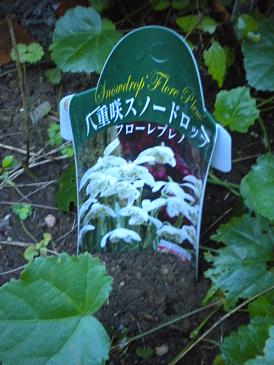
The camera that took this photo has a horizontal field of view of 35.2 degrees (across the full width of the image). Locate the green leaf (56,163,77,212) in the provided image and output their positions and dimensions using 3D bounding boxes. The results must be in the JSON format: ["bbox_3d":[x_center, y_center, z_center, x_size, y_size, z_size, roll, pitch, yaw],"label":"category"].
[{"bbox_3d":[-0.047,0.004,0.310,0.019,0.009,0.035,0,82,0],"label":"green leaf"}]

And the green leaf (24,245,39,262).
[{"bbox_3d":[-0.070,0.047,0.285,0.009,0.003,0.012,14,67,-3],"label":"green leaf"}]

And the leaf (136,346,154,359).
[{"bbox_3d":[0.005,0.096,0.245,0.010,0.002,0.008,0,56,1],"label":"leaf"}]

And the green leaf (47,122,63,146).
[{"bbox_3d":[-0.066,-0.038,0.345,0.010,0.007,0.018,0,65,0],"label":"green leaf"}]

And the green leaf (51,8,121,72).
[{"bbox_3d":[-0.048,-0.131,0.400,0.064,0.015,0.064,8,82,-3],"label":"green leaf"}]

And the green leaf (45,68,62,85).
[{"bbox_3d":[-0.077,-0.098,0.400,0.016,0.003,0.016,0,83,-7],"label":"green leaf"}]

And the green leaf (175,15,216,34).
[{"bbox_3d":[0.056,-0.150,0.410,0.036,0.009,0.017,0,60,0],"label":"green leaf"}]

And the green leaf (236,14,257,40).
[{"bbox_3d":[0.107,-0.150,0.420,0.020,0.008,0.026,0,86,9],"label":"green leaf"}]

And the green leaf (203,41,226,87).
[{"bbox_3d":[0.068,-0.105,0.380,0.020,0.006,0.042,-7,91,8],"label":"green leaf"}]

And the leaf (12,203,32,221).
[{"bbox_3d":[-0.079,0.020,0.300,0.011,0.007,0.010,0,58,0],"label":"leaf"}]

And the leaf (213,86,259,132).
[{"bbox_3d":[0.071,-0.053,0.315,0.029,0.010,0.032,0,72,0],"label":"leaf"}]

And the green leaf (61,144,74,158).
[{"bbox_3d":[-0.054,-0.024,0.335,0.011,0.003,0.012,-1,72,-6],"label":"green leaf"}]

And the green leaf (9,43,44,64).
[{"bbox_3d":[-0.097,-0.115,0.385,0.026,0.006,0.022,0,56,0],"label":"green leaf"}]

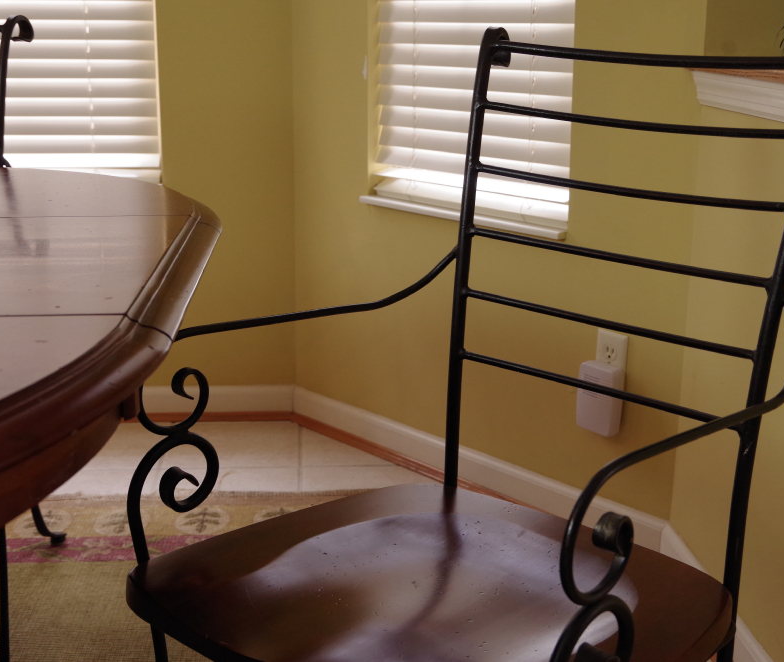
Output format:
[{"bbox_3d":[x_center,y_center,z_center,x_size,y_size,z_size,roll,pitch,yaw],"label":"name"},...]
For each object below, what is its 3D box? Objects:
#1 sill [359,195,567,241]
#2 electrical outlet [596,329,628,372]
[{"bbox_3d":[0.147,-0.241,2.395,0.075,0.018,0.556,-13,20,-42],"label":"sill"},{"bbox_3d":[0.406,0.059,2.164,0.008,0.114,0.070,-13,20,-42],"label":"electrical outlet"}]

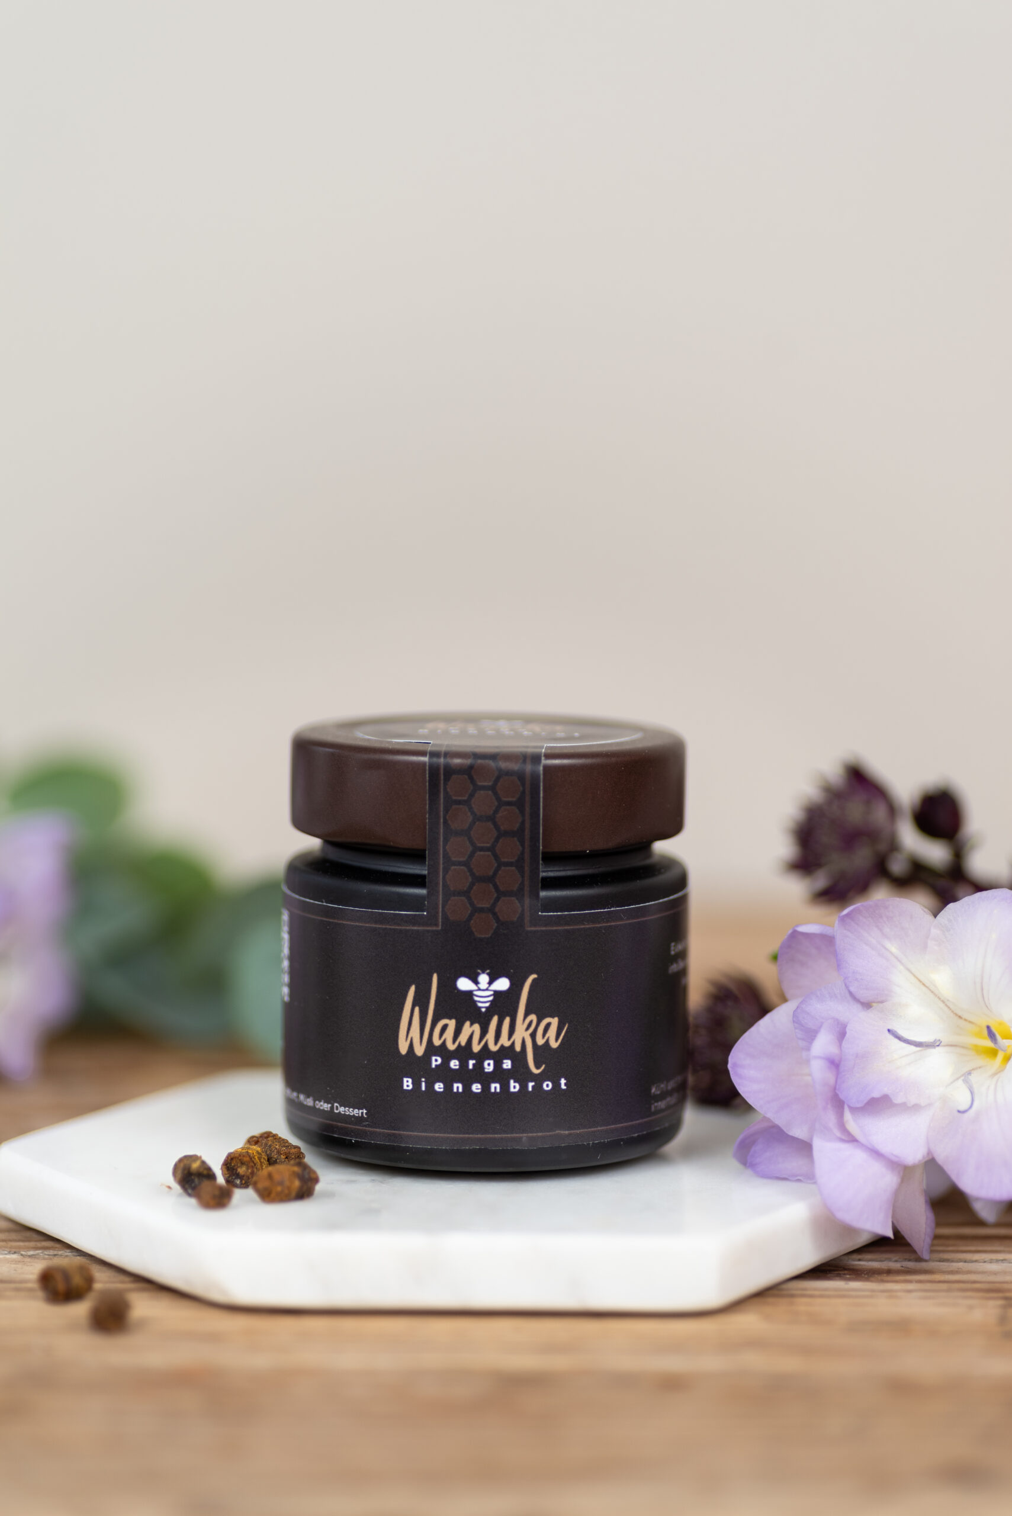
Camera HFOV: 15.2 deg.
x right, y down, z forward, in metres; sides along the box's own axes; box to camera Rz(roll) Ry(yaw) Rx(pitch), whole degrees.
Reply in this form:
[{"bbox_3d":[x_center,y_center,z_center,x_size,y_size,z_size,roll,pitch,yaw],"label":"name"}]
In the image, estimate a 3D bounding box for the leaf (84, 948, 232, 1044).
[{"bbox_3d":[-0.069,0.047,0.753,0.029,0.019,0.016,0,6,0],"label":"leaf"}]

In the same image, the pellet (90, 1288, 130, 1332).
[{"bbox_3d":[-0.056,0.079,0.540,0.006,0.006,0.006,0,6,0],"label":"pellet"}]

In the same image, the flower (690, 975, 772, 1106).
[{"bbox_3d":[0.038,0.048,0.646,0.018,0.023,0.018,3,7,24],"label":"flower"}]

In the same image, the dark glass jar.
[{"bbox_3d":[-0.003,0.028,0.616,0.066,0.066,0.066,0,6,0],"label":"dark glass jar"}]

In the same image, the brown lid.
[{"bbox_3d":[-0.003,0.003,0.613,0.064,0.015,0.064,0,6,0],"label":"brown lid"}]

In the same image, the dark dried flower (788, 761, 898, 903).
[{"bbox_3d":[0.059,0.013,0.658,0.017,0.024,0.017,5,8,37],"label":"dark dried flower"}]

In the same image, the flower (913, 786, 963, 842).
[{"bbox_3d":[0.075,0.010,0.658,0.009,0.009,0.009,0,6,0],"label":"flower"}]

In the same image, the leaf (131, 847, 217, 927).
[{"bbox_3d":[-0.065,0.026,0.740,0.017,0.016,0.011,0,6,0],"label":"leaf"}]

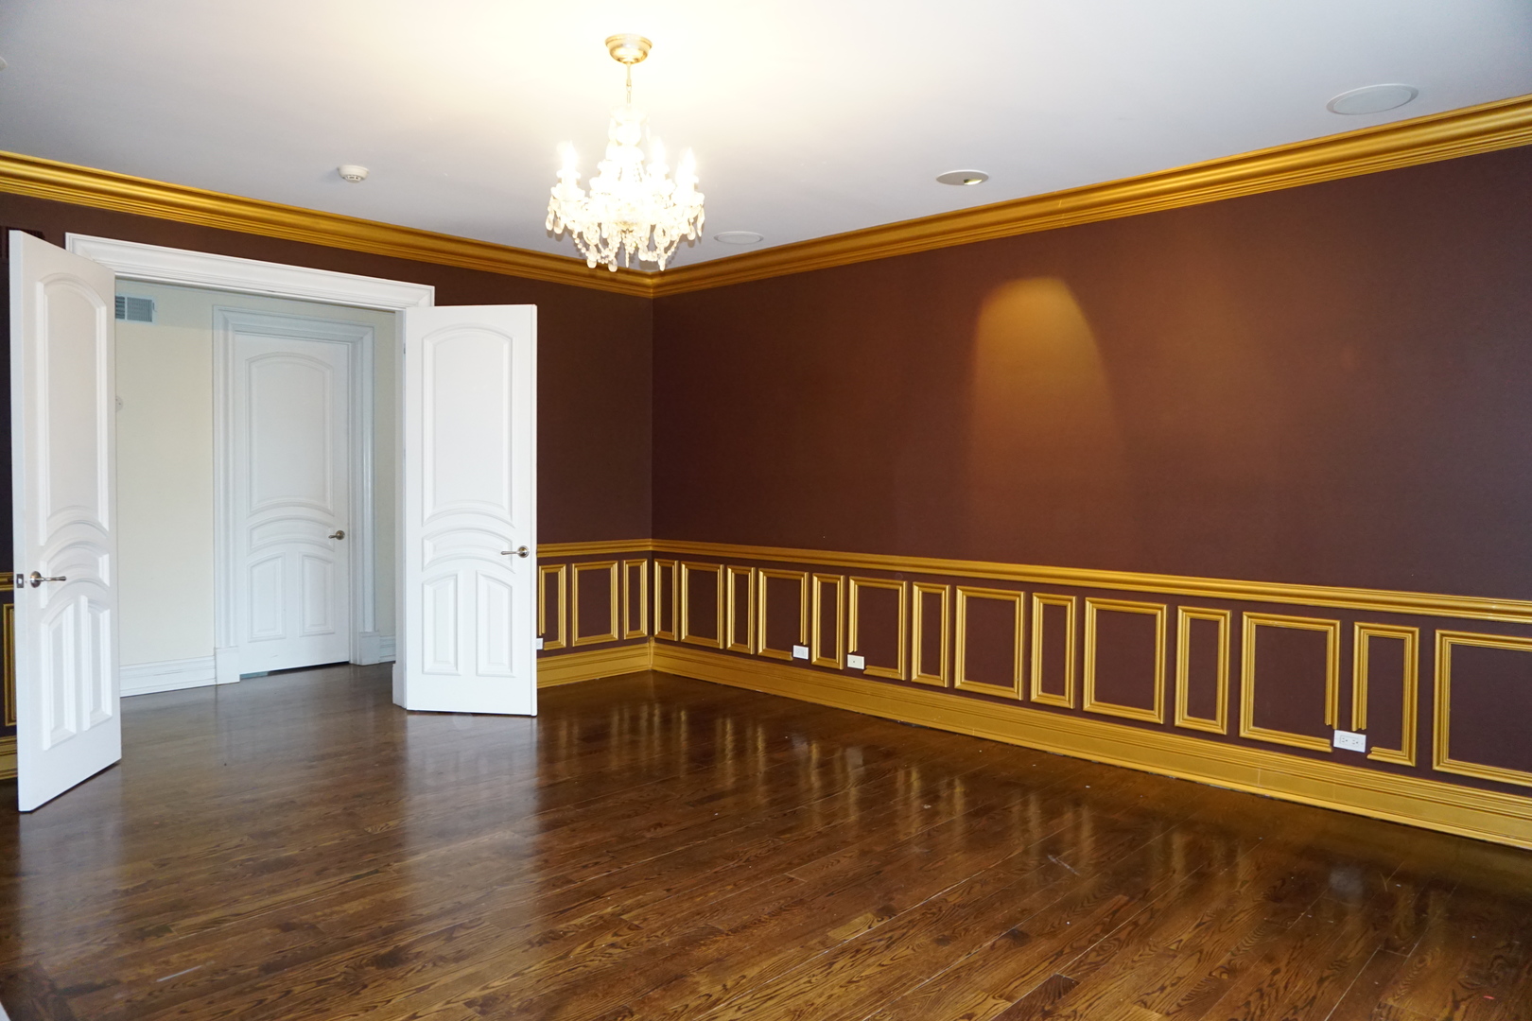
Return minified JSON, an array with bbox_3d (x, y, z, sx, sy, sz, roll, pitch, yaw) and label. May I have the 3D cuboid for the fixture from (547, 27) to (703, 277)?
[{"bbox_3d":[-0.434,-1.121,3.239,0.505,0.710,0.505,0,2,0],"label":"fixture"}]

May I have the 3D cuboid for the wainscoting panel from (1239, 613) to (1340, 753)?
[{"bbox_3d":[2.192,0.718,4.288,0.368,0.538,0.025,2,3,43],"label":"wainscoting panel"}]

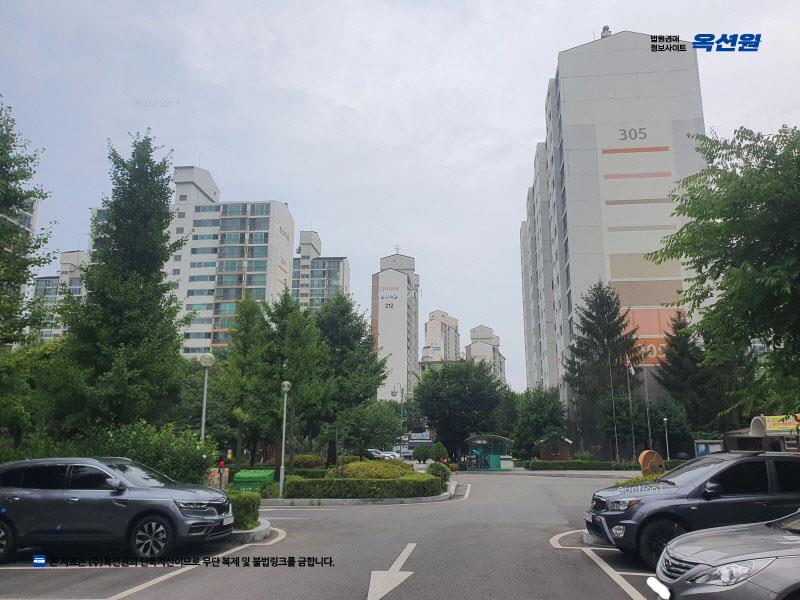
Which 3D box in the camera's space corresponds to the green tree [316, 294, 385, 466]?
[{"bbox_3d":[-2.416,4.146,29.530,3.900,9.236,3.900,0,-13,0],"label":"green tree"}]

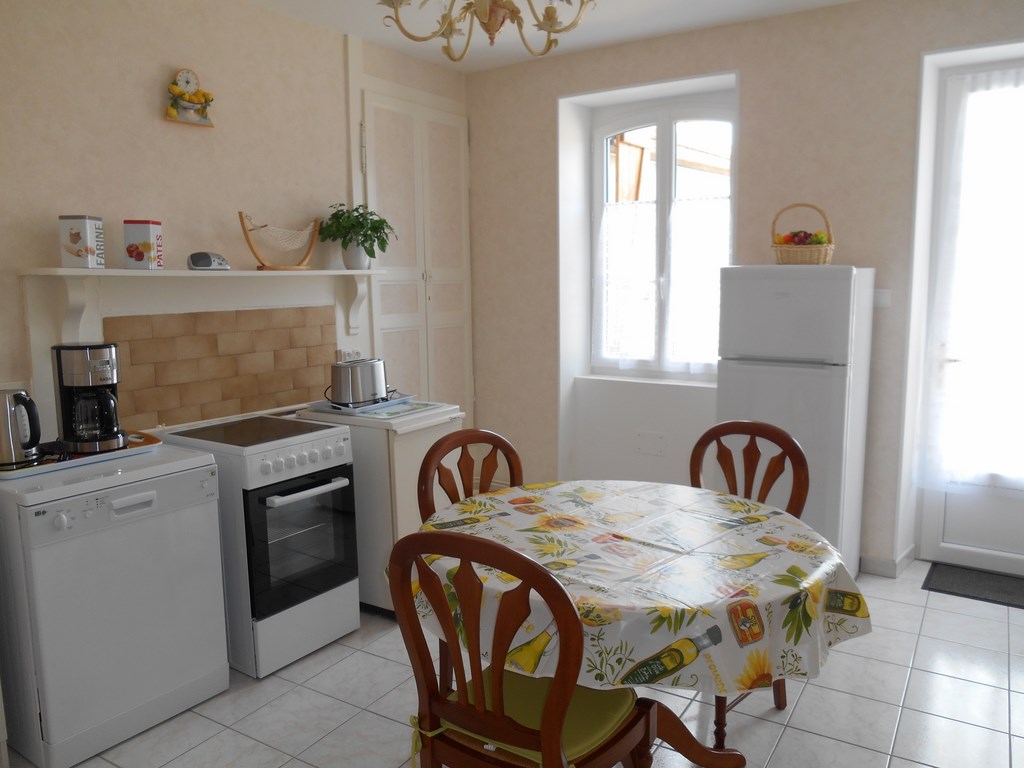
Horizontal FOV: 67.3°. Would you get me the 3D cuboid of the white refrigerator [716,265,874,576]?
[{"bbox_3d":[1.283,0.209,3.506,0.540,1.457,0.585,4,9,32],"label":"white refrigerator"}]

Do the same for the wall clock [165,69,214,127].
[{"bbox_3d":[-1.300,-1.164,3.127,0.055,0.210,0.200,4,9,32],"label":"wall clock"}]

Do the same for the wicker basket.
[{"bbox_3d":[1.268,-0.646,3.365,0.240,0.270,0.190,4,9,32],"label":"wicker basket"}]

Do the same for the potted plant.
[{"bbox_3d":[-0.770,-0.727,3.812,0.310,0.325,0.330,-1,8,0],"label":"potted plant"}]

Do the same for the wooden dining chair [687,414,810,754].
[{"bbox_3d":[0.621,0.614,2.475,0.500,0.945,0.460,-7,10,-41],"label":"wooden dining chair"}]

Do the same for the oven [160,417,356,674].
[{"bbox_3d":[-1.011,0.599,3.095,0.620,0.845,0.505,5,9,35],"label":"oven"}]

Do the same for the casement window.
[{"bbox_3d":[0.903,-0.836,4.485,0.970,1.610,0.090,4,9,32],"label":"casement window"}]

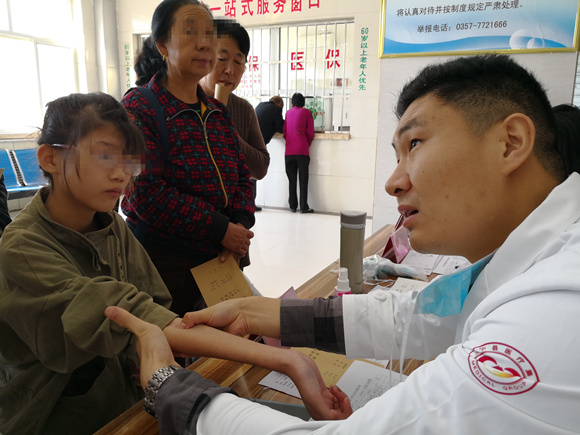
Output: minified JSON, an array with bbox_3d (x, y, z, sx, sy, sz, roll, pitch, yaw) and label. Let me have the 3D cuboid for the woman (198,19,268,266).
[{"bbox_3d":[-0.250,0.070,1.750,0.480,1.540,0.380,-8,15,-38],"label":"woman"}]

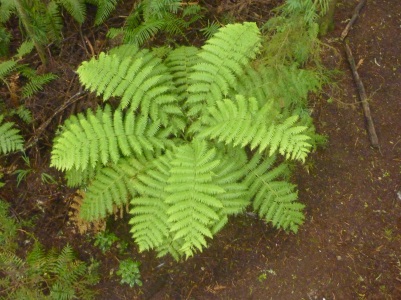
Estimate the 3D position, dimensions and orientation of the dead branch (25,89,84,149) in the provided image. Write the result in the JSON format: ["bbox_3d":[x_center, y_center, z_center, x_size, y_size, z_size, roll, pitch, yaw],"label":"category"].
[{"bbox_3d":[-1.495,-0.320,4.790,0.120,0.080,0.856,31,67,17],"label":"dead branch"}]

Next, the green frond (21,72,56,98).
[{"bbox_3d":[-2.162,-0.868,6.260,0.431,0.120,0.230,-33,64,-18],"label":"green frond"}]

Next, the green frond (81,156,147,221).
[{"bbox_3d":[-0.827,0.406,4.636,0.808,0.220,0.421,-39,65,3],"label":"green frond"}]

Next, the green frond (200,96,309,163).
[{"bbox_3d":[0.390,-0.141,3.583,0.880,0.270,0.360,11,62,7],"label":"green frond"}]

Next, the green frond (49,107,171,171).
[{"bbox_3d":[-0.683,-0.094,3.590,0.880,0.270,0.370,-10,61,-4],"label":"green frond"}]

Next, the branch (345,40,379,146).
[{"bbox_3d":[1.685,-0.614,4.867,0.080,0.070,1.339,-4,61,0],"label":"branch"}]

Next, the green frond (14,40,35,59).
[{"bbox_3d":[-2.439,-1.382,6.448,0.299,0.100,0.181,-37,64,2],"label":"green frond"}]

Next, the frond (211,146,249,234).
[{"bbox_3d":[0.095,0.284,3.495,0.380,0.270,0.688,-10,61,-4],"label":"frond"}]

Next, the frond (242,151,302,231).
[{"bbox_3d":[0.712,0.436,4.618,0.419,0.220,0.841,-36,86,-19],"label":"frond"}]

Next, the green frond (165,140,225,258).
[{"bbox_3d":[-0.053,0.435,4.158,0.503,0.250,1.031,2,70,1],"label":"green frond"}]

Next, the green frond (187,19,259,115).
[{"bbox_3d":[0.254,-0.836,4.800,0.539,0.220,1.165,20,61,11],"label":"green frond"}]

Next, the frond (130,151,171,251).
[{"bbox_3d":[-0.300,0.353,3.366,0.340,0.270,0.746,11,62,8],"label":"frond"}]

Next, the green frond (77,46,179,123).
[{"bbox_3d":[-0.598,-0.505,3.813,0.945,0.270,0.380,27,65,15],"label":"green frond"}]

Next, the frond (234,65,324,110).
[{"bbox_3d":[0.879,-0.693,5.302,1.098,0.250,0.481,-6,59,-16],"label":"frond"}]

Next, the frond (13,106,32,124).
[{"bbox_3d":[-1.795,-0.348,4.666,0.262,0.090,0.150,33,67,18],"label":"frond"}]

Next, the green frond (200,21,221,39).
[{"bbox_3d":[0.148,-1.773,6.891,0.268,0.120,0.263,-5,70,-3],"label":"green frond"}]

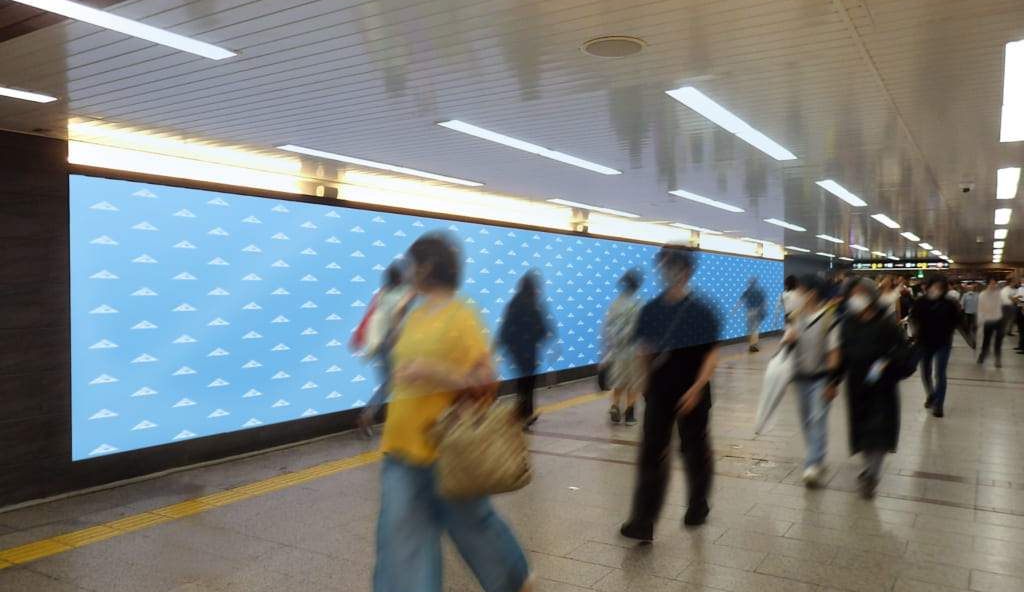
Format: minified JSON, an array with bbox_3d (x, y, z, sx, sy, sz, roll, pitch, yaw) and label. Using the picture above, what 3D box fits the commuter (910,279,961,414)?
[{"bbox_3d":[4.822,0.550,8.400,0.560,1.576,0.480,0,0,32],"label":"commuter"}]

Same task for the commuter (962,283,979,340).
[{"bbox_3d":[12.157,0.441,19.552,0.480,1.553,0.340,1,1,33],"label":"commuter"}]

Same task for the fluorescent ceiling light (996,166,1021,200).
[{"bbox_3d":[4.805,-1.076,7.180,0.155,0.070,2.356,1,1,33],"label":"fluorescent ceiling light"}]

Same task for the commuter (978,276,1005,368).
[{"bbox_3d":[8.924,0.468,13.750,0.470,1.631,0.420,1,1,33],"label":"commuter"}]

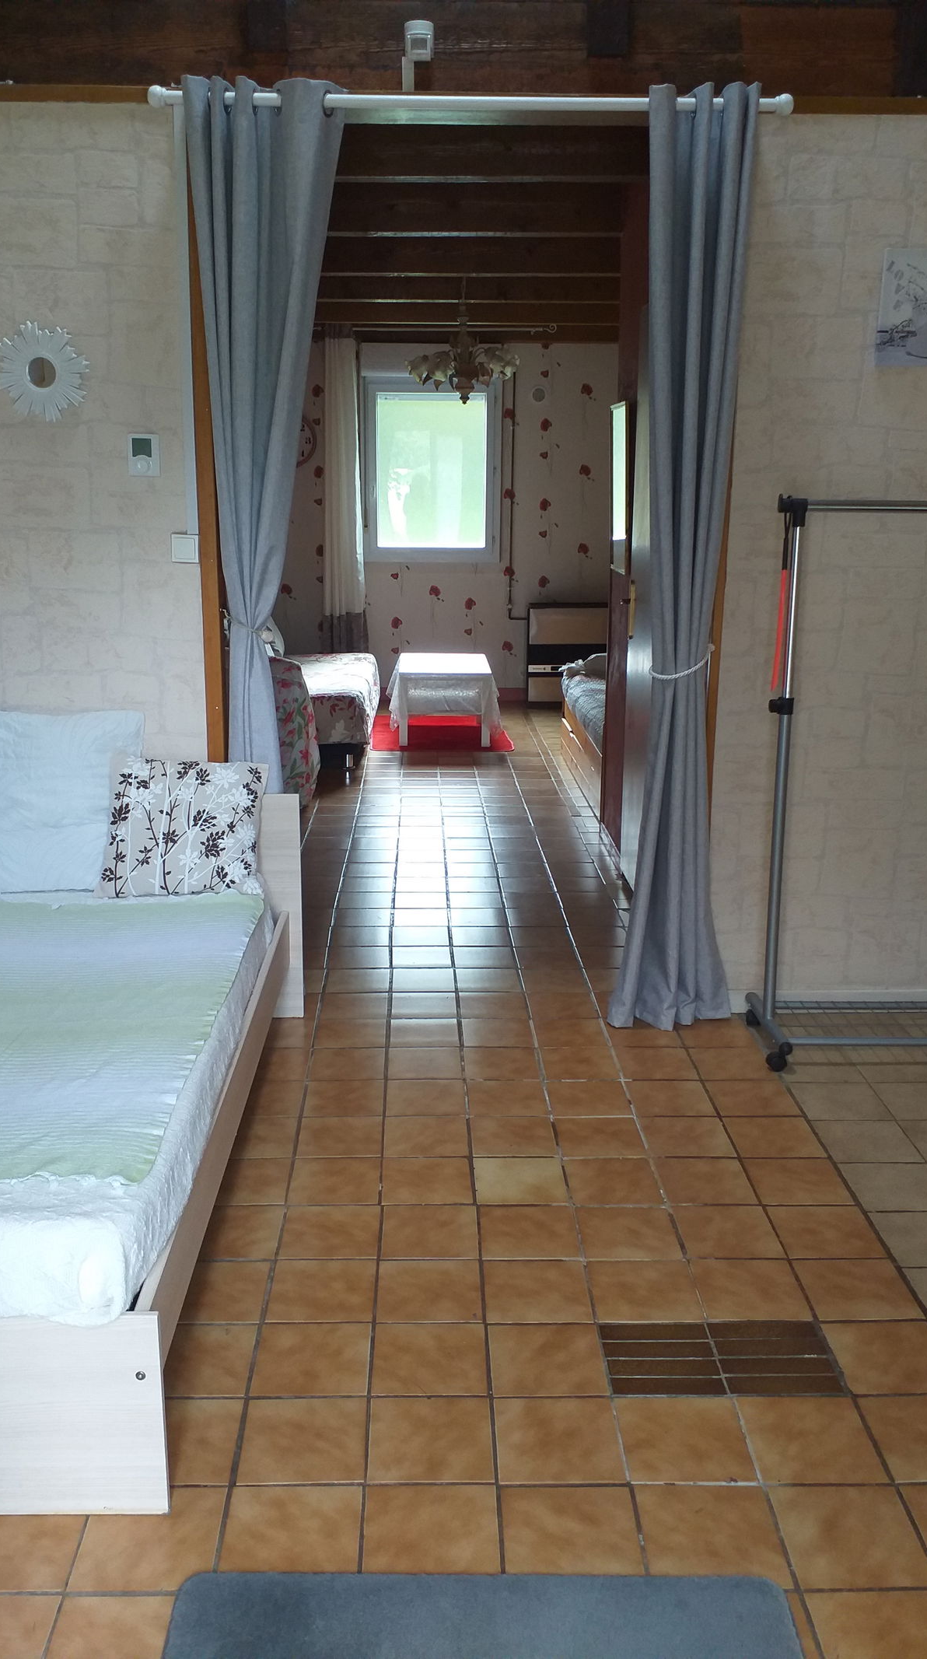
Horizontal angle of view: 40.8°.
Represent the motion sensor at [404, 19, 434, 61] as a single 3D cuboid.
[{"bbox_3d":[-0.109,-1.932,3.053,0.069,0.087,0.050,0,15,-1],"label":"motion sensor"}]

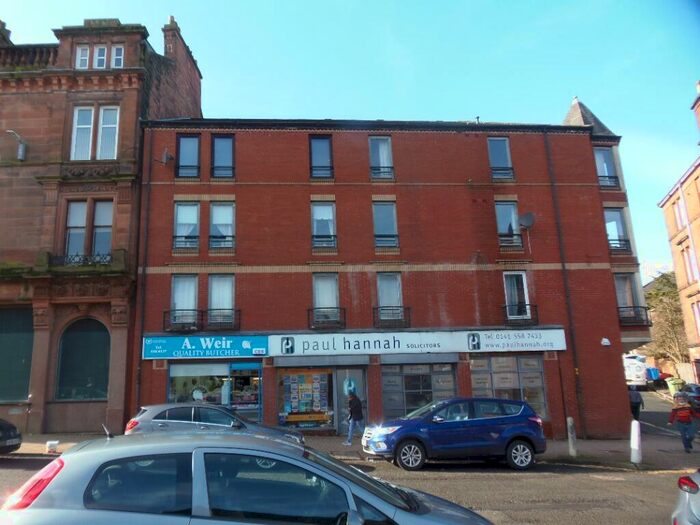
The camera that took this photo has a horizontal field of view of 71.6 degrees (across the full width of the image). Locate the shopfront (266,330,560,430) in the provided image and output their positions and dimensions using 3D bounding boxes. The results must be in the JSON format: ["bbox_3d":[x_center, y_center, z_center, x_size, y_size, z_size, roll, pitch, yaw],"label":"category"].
[{"bbox_3d":[2.469,4.113,16.862,10.600,3.480,0.500,-1,-11,-5],"label":"shopfront"}]

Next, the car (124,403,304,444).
[{"bbox_3d":[-3.271,4.244,12.257,4.300,1.440,1.790,2,-13,-5],"label":"car"}]

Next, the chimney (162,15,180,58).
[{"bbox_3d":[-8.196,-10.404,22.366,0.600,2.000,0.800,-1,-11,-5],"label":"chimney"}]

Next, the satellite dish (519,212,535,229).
[{"bbox_3d":[6.556,-1.556,17.983,0.400,0.530,0.550,5,-13,-30],"label":"satellite dish"}]

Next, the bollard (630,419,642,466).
[{"bbox_3d":[7.671,4.833,13.148,0.280,1.110,0.280,4,-12,-4],"label":"bollard"}]

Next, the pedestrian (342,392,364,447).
[{"bbox_3d":[0.099,4.805,14.965,0.620,1.640,0.500,-1,-11,-5],"label":"pedestrian"}]

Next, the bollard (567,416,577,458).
[{"bbox_3d":[6.291,4.977,13.893,0.200,1.060,0.200,-1,-11,-5],"label":"bollard"}]

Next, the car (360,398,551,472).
[{"bbox_3d":[2.516,4.312,12.573,4.520,1.690,1.840,2,-13,-5],"label":"car"}]

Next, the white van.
[{"bbox_3d":[20.208,8.019,35.862,2.000,2.500,5.200,-6,-12,21],"label":"white van"}]

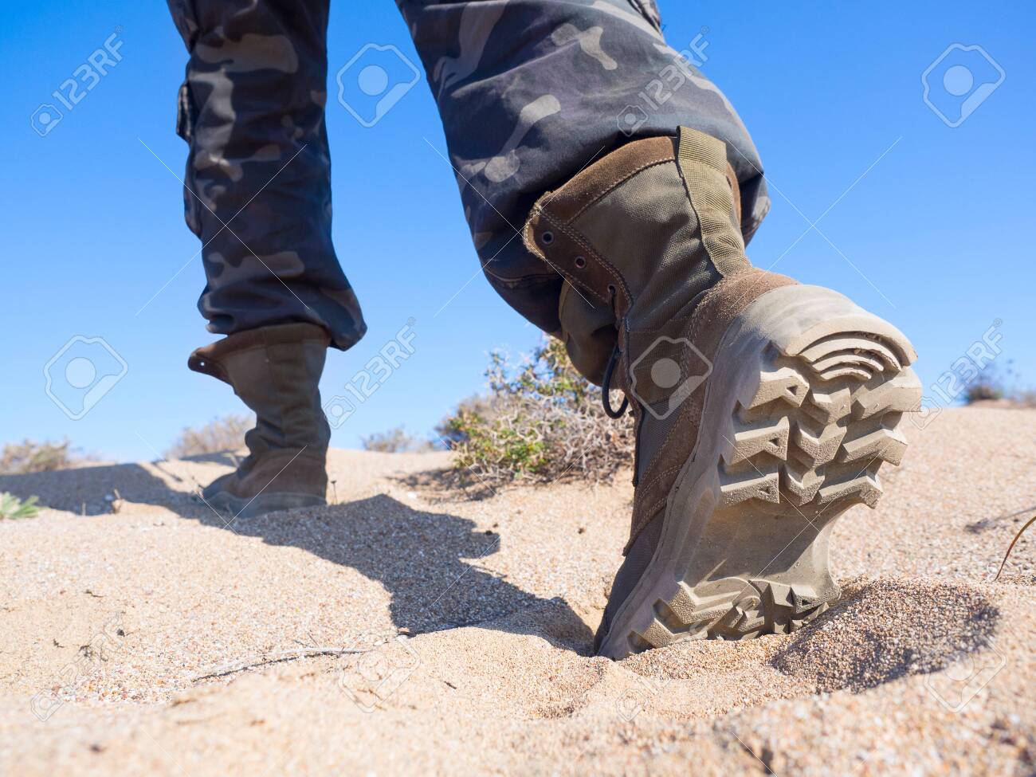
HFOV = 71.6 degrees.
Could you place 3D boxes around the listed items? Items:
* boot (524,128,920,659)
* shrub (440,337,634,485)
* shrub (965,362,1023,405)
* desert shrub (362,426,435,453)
[{"bbox_3d":[0.111,0.012,0.486,0.125,0.265,0.300,2,-47,-6],"label":"boot"},{"bbox_3d":[0.087,0.050,1.900,0.560,0.410,0.500,0,-2,0],"label":"shrub"},{"bbox_3d":[3.641,-0.046,5.500,0.470,0.340,0.440,0,-2,0],"label":"shrub"},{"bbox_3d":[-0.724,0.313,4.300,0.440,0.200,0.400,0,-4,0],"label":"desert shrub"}]

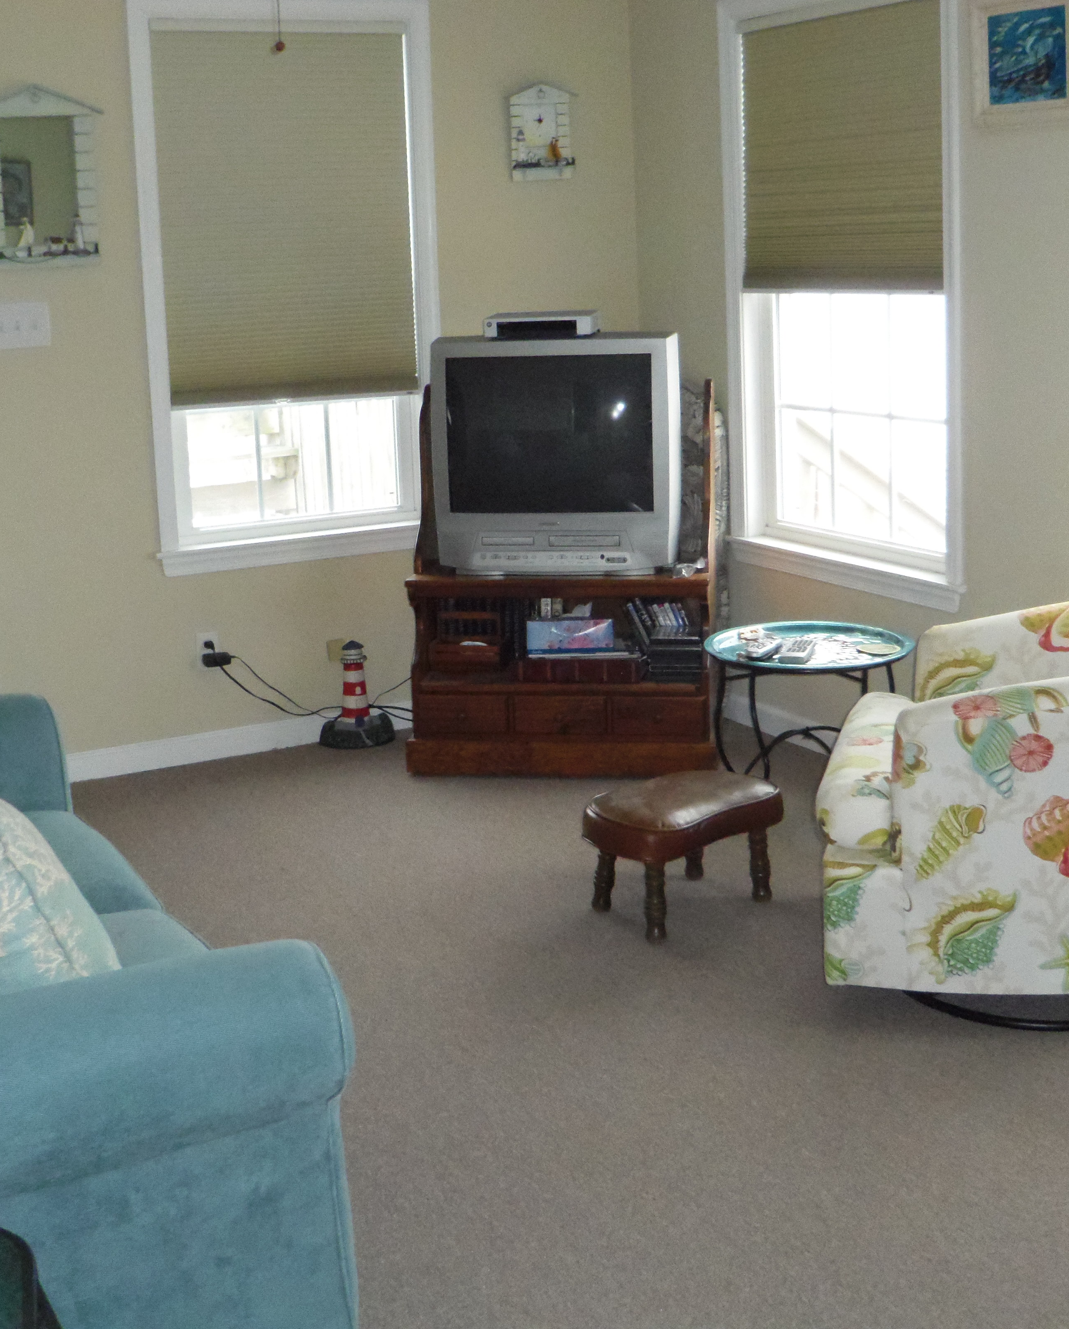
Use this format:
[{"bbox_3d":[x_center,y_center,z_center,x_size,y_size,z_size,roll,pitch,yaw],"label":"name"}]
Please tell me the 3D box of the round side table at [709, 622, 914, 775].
[{"bbox_3d":[0.659,0.165,4.323,0.525,0.440,0.525,-2,13,0],"label":"round side table"}]

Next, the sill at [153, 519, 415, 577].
[{"bbox_3d":[-0.644,-0.340,5.139,0.922,0.077,0.110,-9,14,-26],"label":"sill"}]

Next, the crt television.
[{"bbox_3d":[0.079,-0.592,4.963,0.645,0.620,0.480,1,13,12],"label":"crt television"}]

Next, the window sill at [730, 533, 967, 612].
[{"bbox_3d":[0.831,-0.251,4.743,0.110,0.078,1.055,-9,14,-26],"label":"window sill"}]

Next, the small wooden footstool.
[{"bbox_3d":[0.303,0.394,3.780,0.420,0.258,0.285,-13,17,-39],"label":"small wooden footstool"}]

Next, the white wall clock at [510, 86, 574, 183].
[{"bbox_3d":[0.028,-1.546,5.203,0.224,0.283,0.040,-9,14,-26],"label":"white wall clock"}]

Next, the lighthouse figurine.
[{"bbox_3d":[-0.525,0.078,5.210,0.205,0.304,0.165,-9,14,-26],"label":"lighthouse figurine"}]

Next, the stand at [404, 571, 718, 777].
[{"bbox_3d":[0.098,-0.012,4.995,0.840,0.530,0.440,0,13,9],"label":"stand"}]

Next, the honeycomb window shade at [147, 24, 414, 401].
[{"bbox_3d":[-0.673,-1.240,4.939,0.748,1.045,0.045,-9,14,-26],"label":"honeycomb window shade"}]

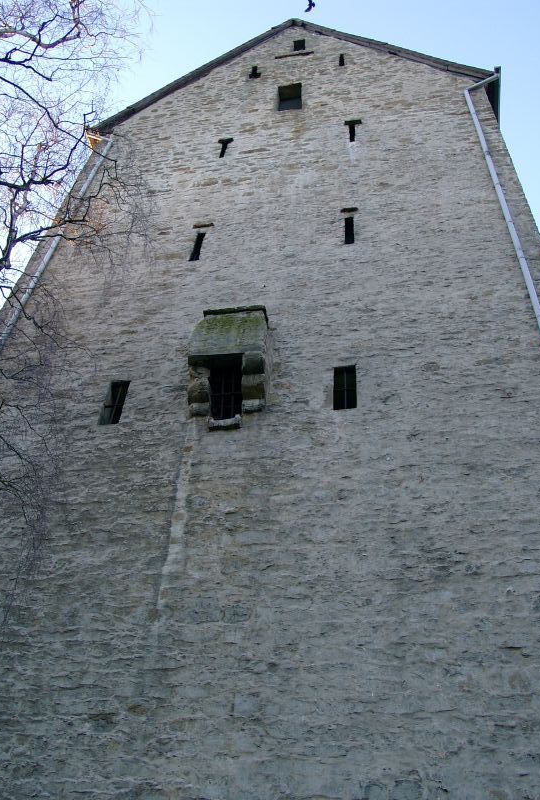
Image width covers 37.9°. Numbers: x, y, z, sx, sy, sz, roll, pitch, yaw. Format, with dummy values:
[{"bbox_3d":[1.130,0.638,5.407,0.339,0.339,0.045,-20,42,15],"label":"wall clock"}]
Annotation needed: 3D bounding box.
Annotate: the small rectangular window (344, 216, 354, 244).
[{"bbox_3d":[1.561,-3.213,15.329,0.173,1.013,0.220,-4,-49,9],"label":"small rectangular window"}]

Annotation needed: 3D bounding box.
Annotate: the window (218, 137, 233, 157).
[{"bbox_3d":[-1.109,-6.044,19.203,0.370,1.093,0.220,-4,-49,9],"label":"window"}]

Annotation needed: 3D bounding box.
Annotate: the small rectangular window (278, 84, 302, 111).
[{"bbox_3d":[0.559,-7.992,21.063,0.635,1.786,0.250,-4,-49,9],"label":"small rectangular window"}]

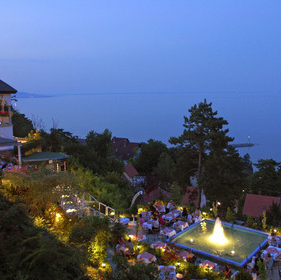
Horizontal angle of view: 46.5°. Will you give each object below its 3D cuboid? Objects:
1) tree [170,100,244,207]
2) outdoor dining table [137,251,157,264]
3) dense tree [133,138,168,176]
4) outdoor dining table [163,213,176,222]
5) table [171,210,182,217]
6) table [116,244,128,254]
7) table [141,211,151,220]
[{"bbox_3d":[7.885,1.895,40.000,8.300,13.500,8.300,0,8,0],"label":"tree"},{"bbox_3d":[0.446,8.764,23.615,0.950,0.760,1.050,-8,12,-44],"label":"outdoor dining table"},{"bbox_3d":[2.521,4.011,75.000,7.800,9.200,7.800,0,8,0],"label":"dense tree"},{"bbox_3d":[2.699,7.635,31.265,0.950,0.760,1.150,7,11,40],"label":"outdoor dining table"},{"bbox_3d":[3.572,7.489,32.248,0.950,0.760,1.150,7,11,40],"label":"table"},{"bbox_3d":[-1.345,8.570,24.928,0.950,0.760,0.950,7,11,40],"label":"table"},{"bbox_3d":[0.562,7.559,31.775,1.000,0.760,0.950,0,8,0],"label":"table"}]

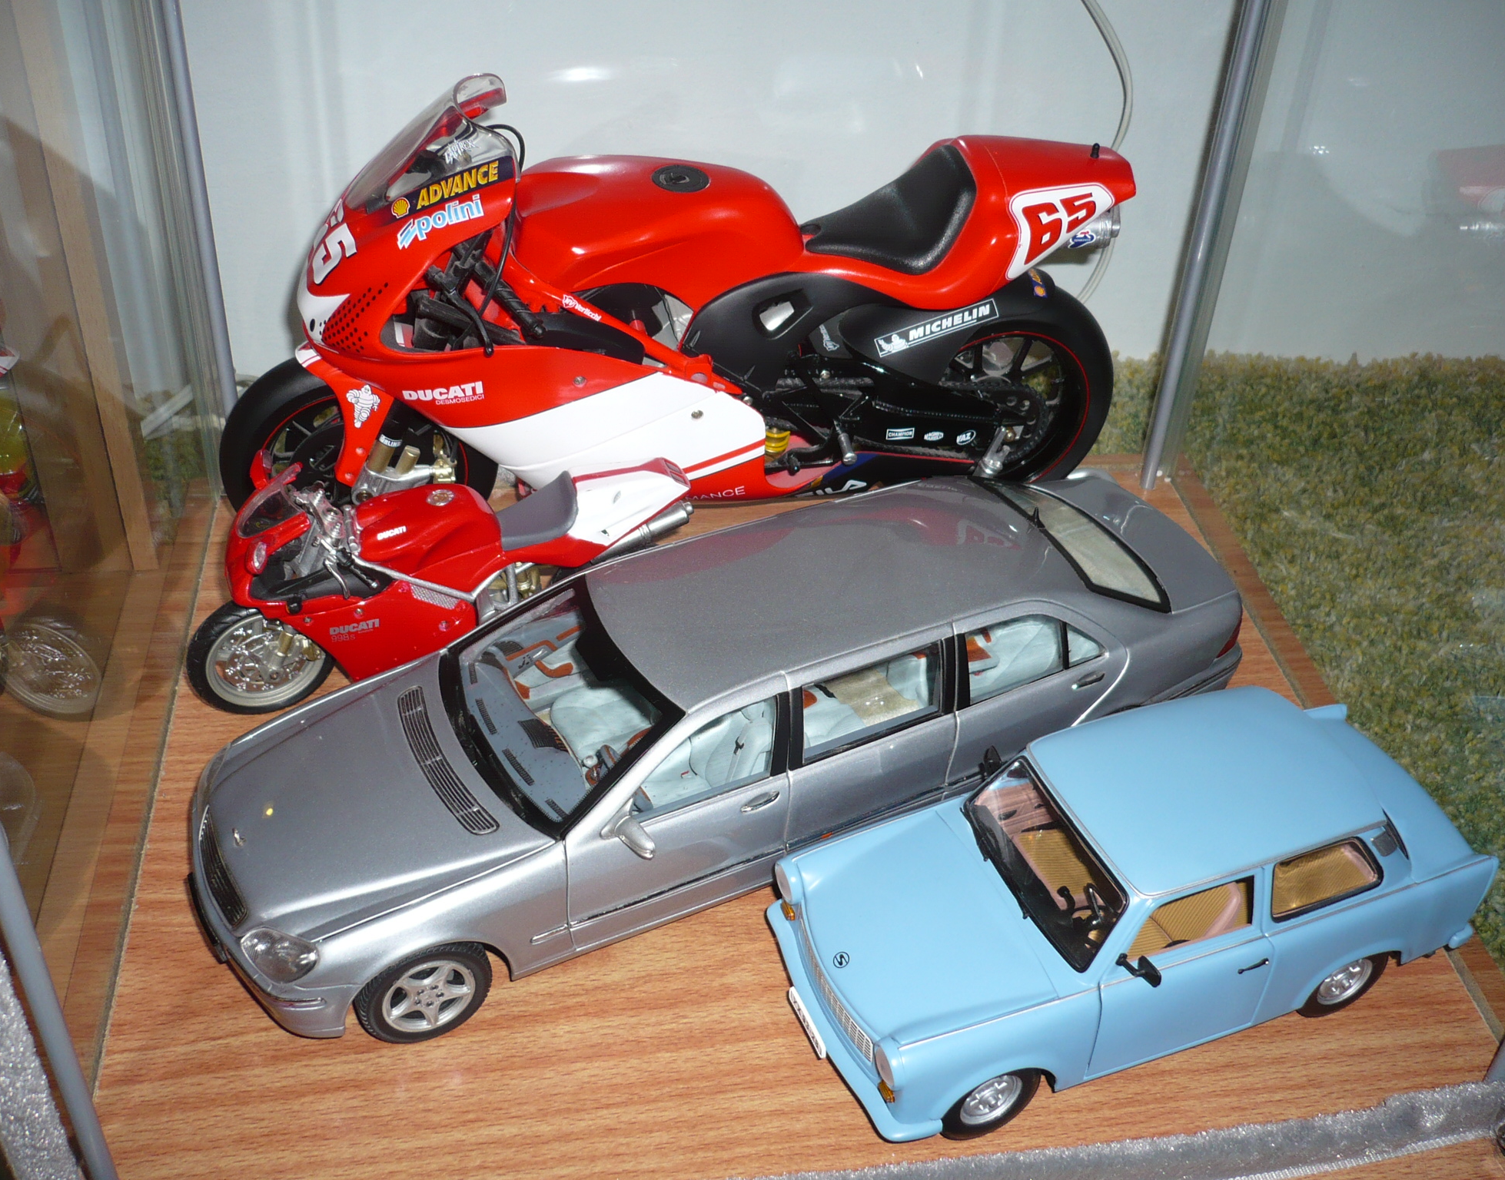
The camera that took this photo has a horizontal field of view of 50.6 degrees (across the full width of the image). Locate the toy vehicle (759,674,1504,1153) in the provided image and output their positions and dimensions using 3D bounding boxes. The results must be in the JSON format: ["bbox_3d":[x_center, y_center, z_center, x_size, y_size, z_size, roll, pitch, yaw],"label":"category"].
[{"bbox_3d":[0.106,0.081,0.446,0.197,0.079,0.087,-12,40,-19],"label":"toy vehicle"}]

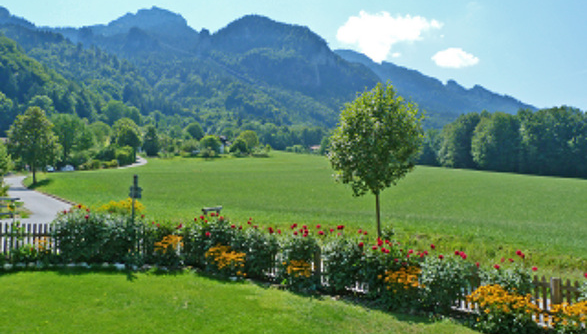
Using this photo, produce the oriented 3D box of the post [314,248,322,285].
[{"bbox_3d":[0.590,2.359,10.000,0.140,0.920,0.140,-1,-2,20],"label":"post"}]

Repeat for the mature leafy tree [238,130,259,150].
[{"bbox_3d":[-21.231,-12.267,200.000,9.436,10.852,9.153,0,-2,-6],"label":"mature leafy tree"}]

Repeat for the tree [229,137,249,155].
[{"bbox_3d":[-24.003,-8.947,185.000,8.728,7.856,8.467,0,-2,-7],"label":"tree"}]

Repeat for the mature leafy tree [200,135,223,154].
[{"bbox_3d":[-34.820,-9.130,180.000,9.342,8.493,9.062,0,-2,-11],"label":"mature leafy tree"}]

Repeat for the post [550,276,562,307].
[{"bbox_3d":[4.839,2.502,7.800,0.140,0.920,0.140,-1,-2,38],"label":"post"}]

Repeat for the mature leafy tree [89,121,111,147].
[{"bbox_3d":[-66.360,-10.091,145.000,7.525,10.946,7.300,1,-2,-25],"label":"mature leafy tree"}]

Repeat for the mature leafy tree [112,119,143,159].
[{"bbox_3d":[-54.041,-9.115,138.000,9.766,13.999,9.473,1,-2,-21],"label":"mature leafy tree"}]

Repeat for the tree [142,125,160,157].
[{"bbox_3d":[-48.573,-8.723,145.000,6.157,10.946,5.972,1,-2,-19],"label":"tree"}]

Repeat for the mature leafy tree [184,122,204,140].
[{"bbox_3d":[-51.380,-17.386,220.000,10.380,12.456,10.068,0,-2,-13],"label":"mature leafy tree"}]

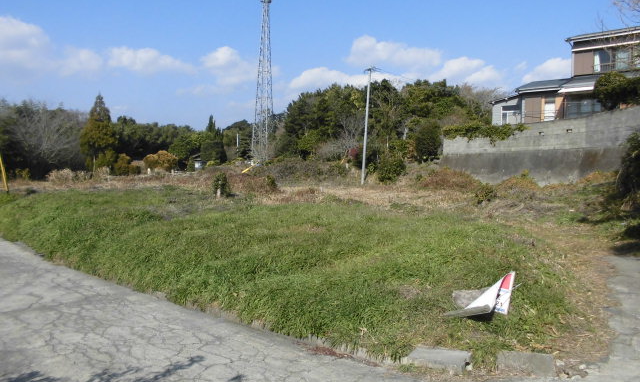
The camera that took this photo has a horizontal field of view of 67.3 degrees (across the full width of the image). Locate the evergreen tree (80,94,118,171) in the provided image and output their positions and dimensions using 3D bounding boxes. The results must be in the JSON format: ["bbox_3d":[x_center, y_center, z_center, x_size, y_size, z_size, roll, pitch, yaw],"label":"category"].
[{"bbox_3d":[-26.726,-7.058,58.000,4.344,9.411,4.200,1,2,0],"label":"evergreen tree"}]

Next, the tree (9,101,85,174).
[{"bbox_3d":[-31.295,-6.021,55.003,8.520,8.240,7.670,0,2,-30],"label":"tree"}]

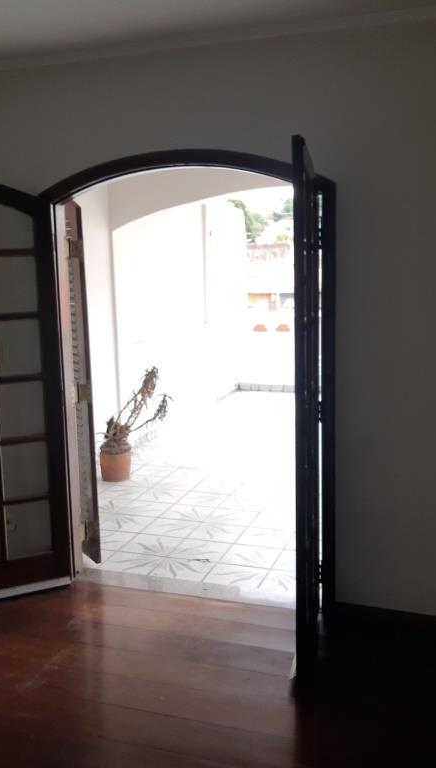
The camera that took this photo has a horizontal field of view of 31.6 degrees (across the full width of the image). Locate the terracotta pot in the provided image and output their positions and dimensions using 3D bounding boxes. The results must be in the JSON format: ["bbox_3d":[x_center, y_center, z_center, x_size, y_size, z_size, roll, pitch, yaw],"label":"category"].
[{"bbox_3d":[-0.788,0.621,5.923,0.235,0.225,0.235,-1,10,0],"label":"terracotta pot"}]

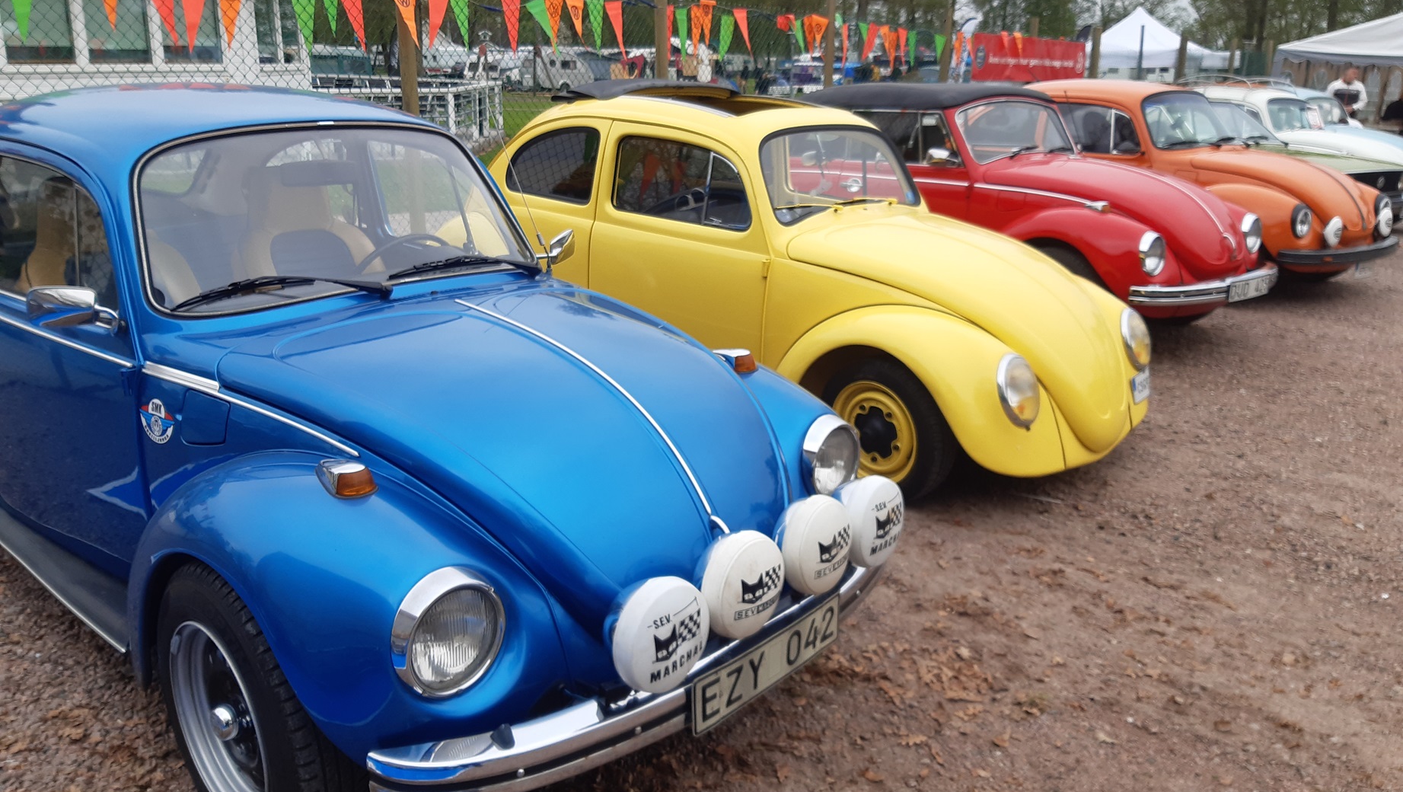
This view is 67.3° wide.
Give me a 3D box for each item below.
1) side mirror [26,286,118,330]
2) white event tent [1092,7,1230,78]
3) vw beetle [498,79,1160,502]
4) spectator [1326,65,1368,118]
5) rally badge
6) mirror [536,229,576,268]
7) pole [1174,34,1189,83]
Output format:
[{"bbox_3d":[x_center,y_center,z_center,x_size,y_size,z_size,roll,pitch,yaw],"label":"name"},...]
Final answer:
[{"bbox_3d":[-1.428,-0.200,2.390,0.175,0.095,0.080,-10,20,-31],"label":"side mirror"},{"bbox_3d":[11.359,-8.116,27.047,3.000,3.300,3.000,-7,18,-22],"label":"white event tent"},{"bbox_3d":[0.199,-0.713,5.130,3.840,1.500,1.540,15,22,40],"label":"vw beetle"},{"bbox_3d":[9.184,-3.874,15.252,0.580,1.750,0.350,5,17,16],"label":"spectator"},{"bbox_3d":[-1.260,0.058,2.440,0.130,0.110,0.008,11,20,31],"label":"rally badge"},{"bbox_3d":[-0.470,-0.477,3.410,0.080,0.105,0.165,8,18,24],"label":"mirror"},{"bbox_3d":[8.029,-4.921,17.937,0.130,2.350,0.130,8,18,24],"label":"pole"}]

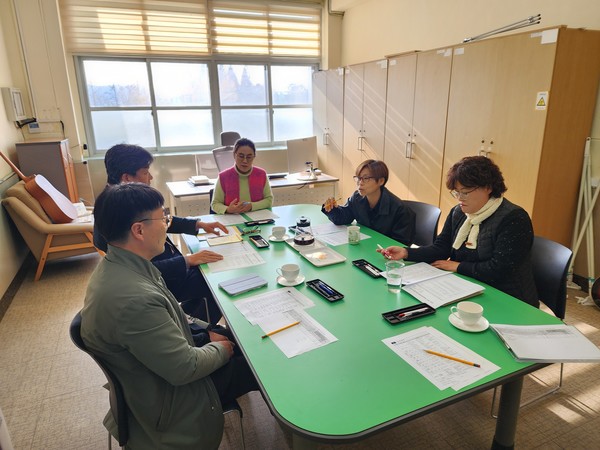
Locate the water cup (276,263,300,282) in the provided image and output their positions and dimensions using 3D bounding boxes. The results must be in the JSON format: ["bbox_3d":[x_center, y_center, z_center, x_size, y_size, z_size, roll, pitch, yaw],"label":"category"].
[{"bbox_3d":[-0.054,0.240,1.930,0.112,0.065,0.088,-1,16,0],"label":"water cup"}]

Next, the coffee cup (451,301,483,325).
[{"bbox_3d":[0.645,0.345,1.549,0.122,0.063,0.095,7,18,25],"label":"coffee cup"}]

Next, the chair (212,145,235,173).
[{"bbox_3d":[-0.822,-0.536,5.122,0.640,1.260,0.640,-8,18,-23],"label":"chair"}]

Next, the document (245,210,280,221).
[{"bbox_3d":[-0.313,-0.083,3.188,0.210,0.004,0.297,-8,18,-23],"label":"document"}]

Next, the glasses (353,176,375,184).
[{"bbox_3d":[0.432,-0.291,2.470,0.140,0.045,0.140,-14,14,-36],"label":"glasses"}]

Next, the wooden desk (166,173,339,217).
[{"bbox_3d":[-0.536,-0.135,4.627,1.815,0.735,0.800,-8,18,-24],"label":"wooden desk"}]

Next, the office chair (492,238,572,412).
[{"bbox_3d":[1.131,0.506,2.265,0.605,0.810,0.520,-8,18,-23],"label":"office chair"}]

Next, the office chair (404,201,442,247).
[{"bbox_3d":[0.738,0.266,3.102,0.590,0.810,0.520,-8,18,-23],"label":"office chair"}]

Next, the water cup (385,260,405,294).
[{"bbox_3d":[0.436,0.243,1.816,0.087,0.128,0.087,-1,16,0],"label":"water cup"}]

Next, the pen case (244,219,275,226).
[{"bbox_3d":[-0.289,-0.009,2.908,0.212,0.020,0.075,-8,18,-23],"label":"pen case"}]

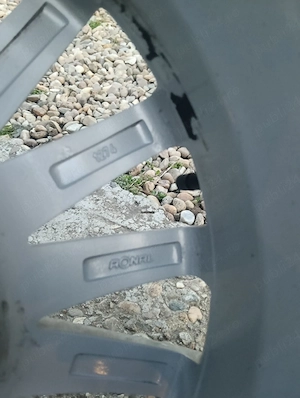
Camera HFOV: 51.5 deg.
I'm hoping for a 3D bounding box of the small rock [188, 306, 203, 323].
[{"bbox_3d":[0.067,0.169,0.456,0.020,0.014,0.024,0,45,0],"label":"small rock"}]

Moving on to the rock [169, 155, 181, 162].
[{"bbox_3d":[0.057,-0.094,0.719,0.027,0.016,0.020,0,45,0],"label":"rock"}]

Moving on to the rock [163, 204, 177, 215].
[{"bbox_3d":[0.037,0.019,0.555,0.024,0.014,0.021,0,53,0],"label":"rock"}]

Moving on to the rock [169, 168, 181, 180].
[{"bbox_3d":[0.045,-0.043,0.562,0.023,0.017,0.025,0,52,0],"label":"rock"}]

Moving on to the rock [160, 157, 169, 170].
[{"bbox_3d":[0.028,-0.065,0.579,0.016,0.016,0.028,23,55,17],"label":"rock"}]

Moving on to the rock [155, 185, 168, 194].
[{"bbox_3d":[0.022,-0.017,0.583,0.024,0.013,0.020,0,53,0],"label":"rock"}]

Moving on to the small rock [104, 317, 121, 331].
[{"bbox_3d":[-0.052,0.176,0.437,0.023,0.011,0.019,0,53,0],"label":"small rock"}]

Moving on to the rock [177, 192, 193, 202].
[{"bbox_3d":[0.070,-0.003,0.628,0.031,0.017,0.022,0,45,0],"label":"rock"}]

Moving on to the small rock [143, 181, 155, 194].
[{"bbox_3d":[-0.001,-0.021,0.586,0.021,0.013,0.025,0,53,0],"label":"small rock"}]

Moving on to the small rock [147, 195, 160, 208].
[{"bbox_3d":[0.007,0.005,0.620,0.036,0.019,0.024,31,53,27],"label":"small rock"}]

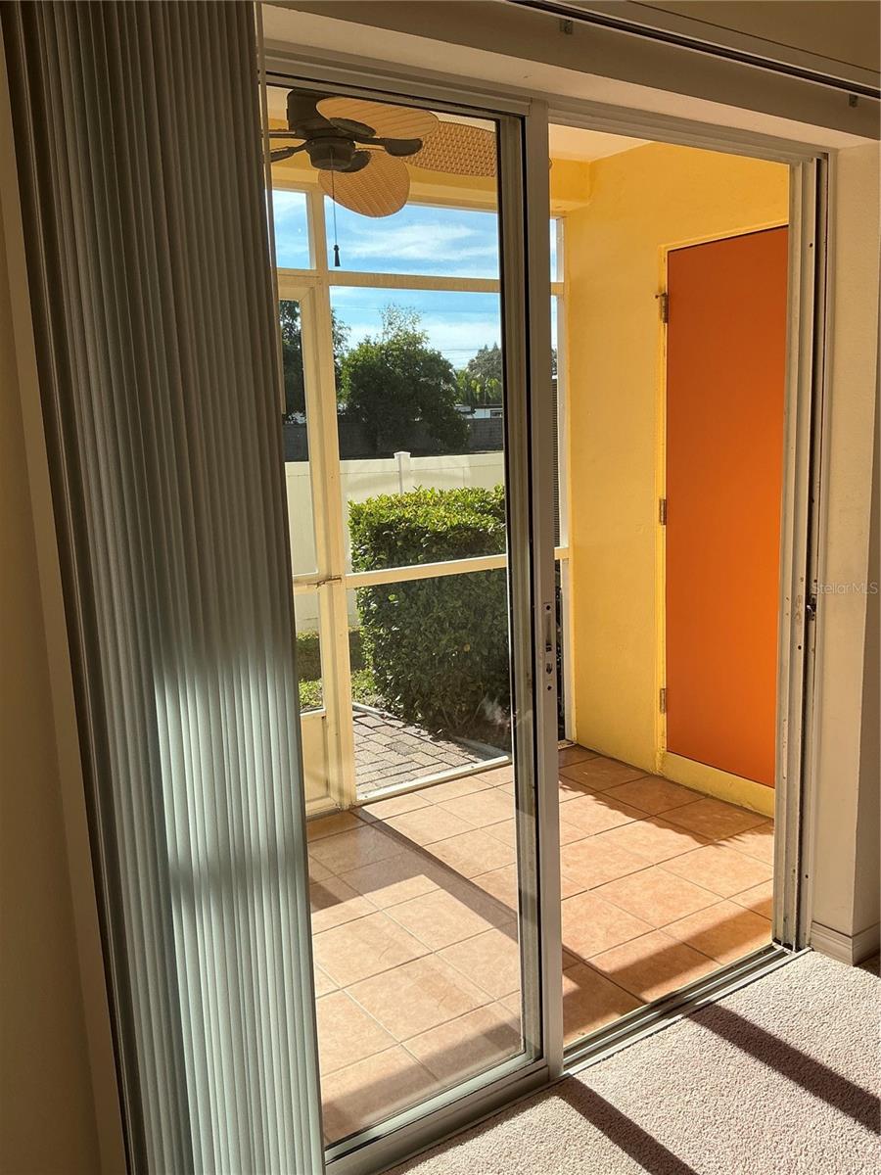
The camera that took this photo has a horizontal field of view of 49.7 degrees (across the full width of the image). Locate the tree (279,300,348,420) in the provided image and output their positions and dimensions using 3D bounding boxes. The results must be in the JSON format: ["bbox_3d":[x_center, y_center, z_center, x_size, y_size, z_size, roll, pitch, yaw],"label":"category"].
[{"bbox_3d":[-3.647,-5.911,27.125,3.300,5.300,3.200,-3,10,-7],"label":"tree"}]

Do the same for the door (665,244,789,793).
[{"bbox_3d":[1.152,-0.260,3.564,0.050,2.035,0.770,-8,11,-33],"label":"door"}]

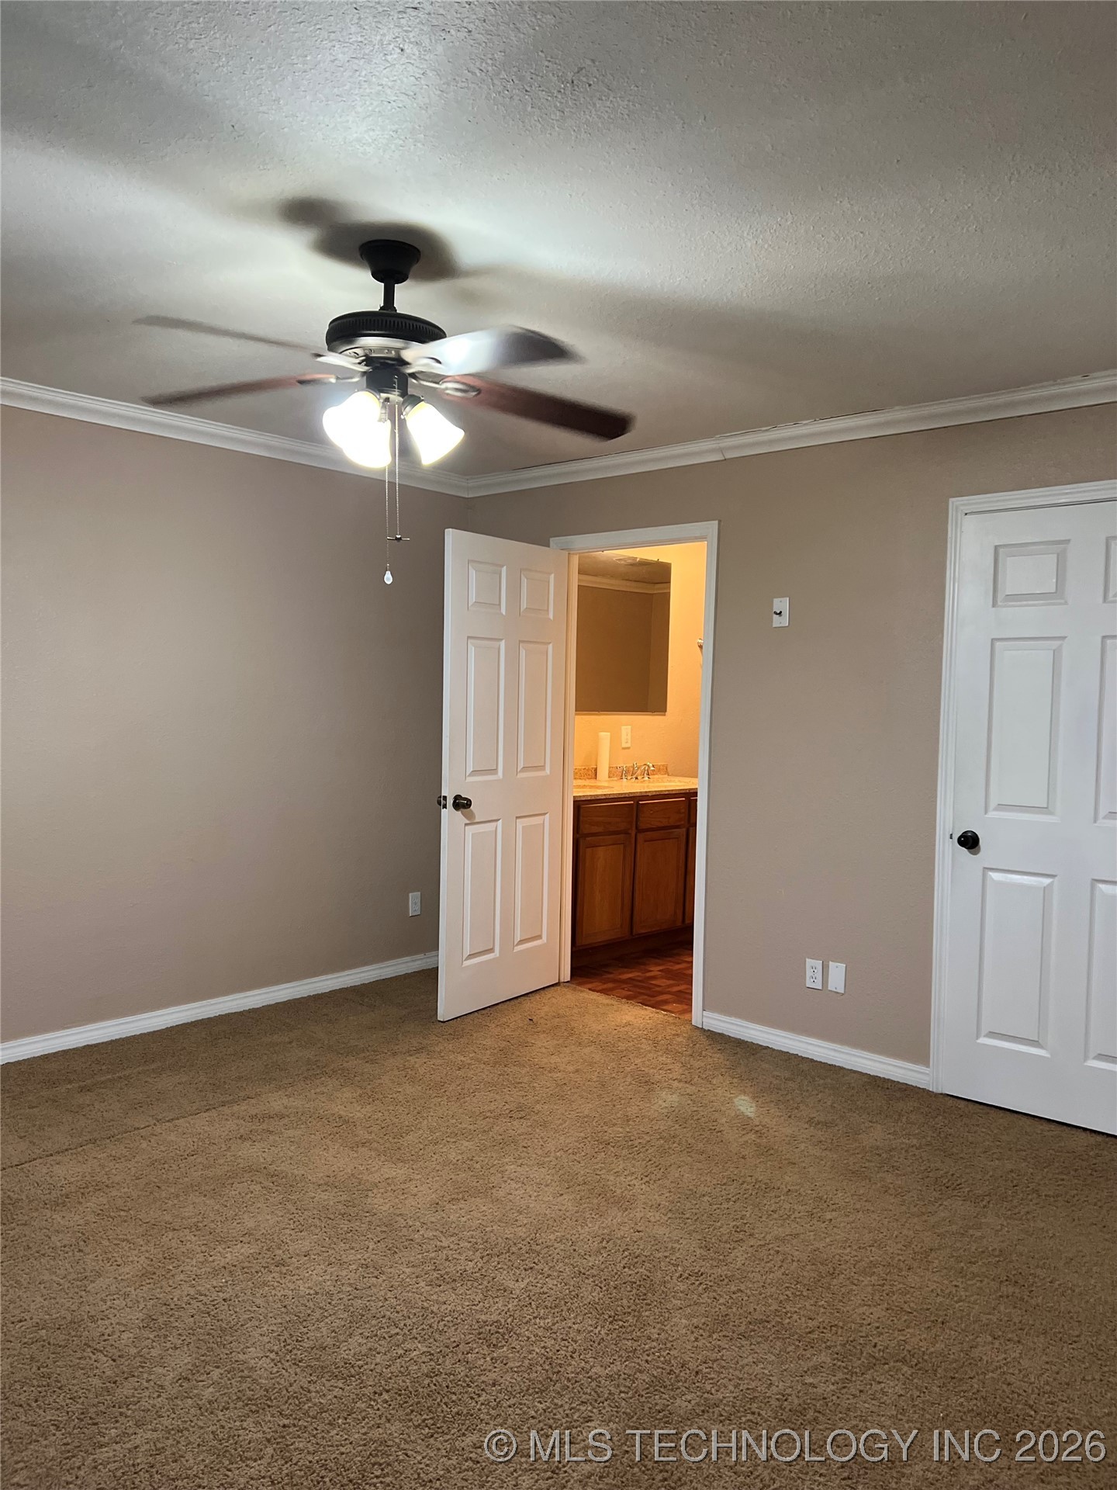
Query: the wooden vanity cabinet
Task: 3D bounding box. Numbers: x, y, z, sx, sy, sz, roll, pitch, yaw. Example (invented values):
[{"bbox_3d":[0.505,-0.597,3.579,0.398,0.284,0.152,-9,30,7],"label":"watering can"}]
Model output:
[{"bbox_3d":[0.345,0.685,6.282,0.580,0.870,1.700,4,3,42],"label":"wooden vanity cabinet"}]

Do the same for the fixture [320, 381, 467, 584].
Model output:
[{"bbox_3d":[-0.411,-0.626,2.667,0.320,0.480,0.320,4,3,42],"label":"fixture"}]

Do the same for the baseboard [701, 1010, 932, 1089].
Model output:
[{"bbox_3d":[0.969,1.174,4.340,0.980,0.078,0.017,4,3,42],"label":"baseboard"}]

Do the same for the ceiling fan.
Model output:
[{"bbox_3d":[-0.404,-0.921,2.654,1.280,0.500,1.280,4,3,42],"label":"ceiling fan"}]

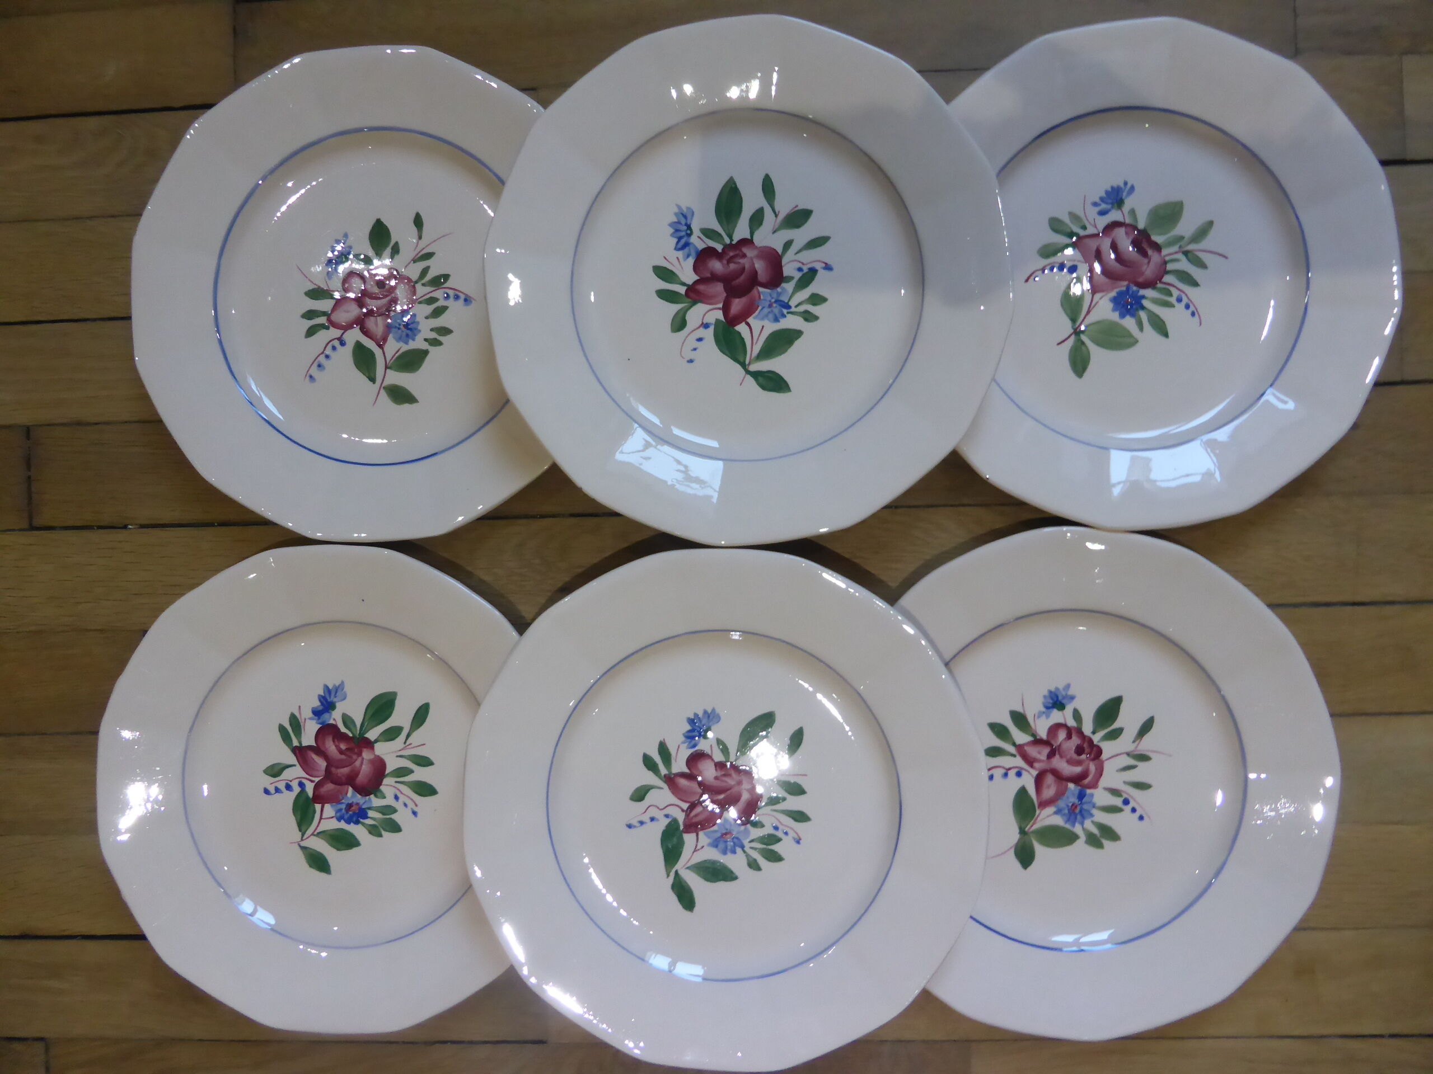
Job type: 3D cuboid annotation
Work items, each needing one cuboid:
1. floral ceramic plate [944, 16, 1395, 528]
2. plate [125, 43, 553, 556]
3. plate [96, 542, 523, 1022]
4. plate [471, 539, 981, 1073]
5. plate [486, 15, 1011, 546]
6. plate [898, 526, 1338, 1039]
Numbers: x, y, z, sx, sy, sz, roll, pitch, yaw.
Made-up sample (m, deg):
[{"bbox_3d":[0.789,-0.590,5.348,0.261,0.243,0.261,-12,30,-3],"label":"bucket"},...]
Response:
[{"bbox_3d":[0.199,-0.123,0.499,0.242,0.025,0.242,0,90,3],"label":"floral ceramic plate"},{"bbox_3d":[-0.166,-0.117,0.511,0.242,0.025,0.242,0,90,3],"label":"plate"},{"bbox_3d":[-0.187,0.123,0.517,0.242,0.025,0.242,0,90,3],"label":"plate"},{"bbox_3d":[0.003,0.124,0.483,0.242,0.025,0.242,0,90,3],"label":"plate"},{"bbox_3d":[0.014,-0.117,0.482,0.242,0.025,0.242,0,90,3],"label":"plate"},{"bbox_3d":[0.168,0.115,0.495,0.242,0.025,0.242,0,90,3],"label":"plate"}]

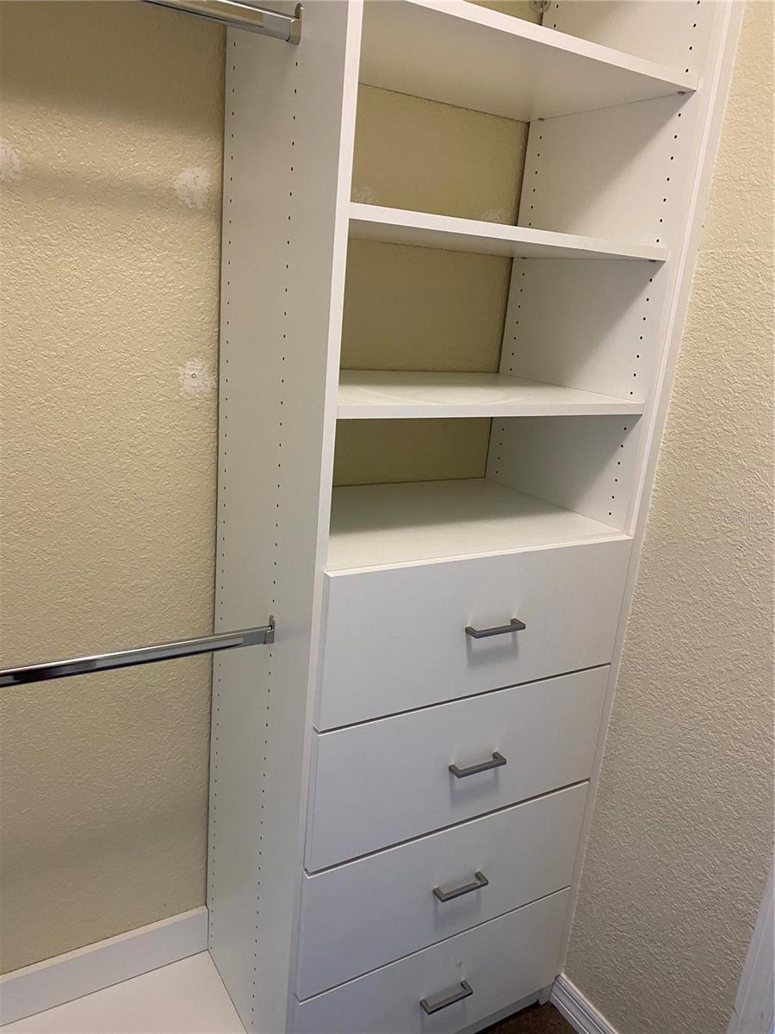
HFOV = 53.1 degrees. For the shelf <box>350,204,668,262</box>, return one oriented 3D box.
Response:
[{"bbox_3d":[0.107,-0.465,1.292,0.606,0.019,0.399,-5,19,-31],"label":"shelf"}]

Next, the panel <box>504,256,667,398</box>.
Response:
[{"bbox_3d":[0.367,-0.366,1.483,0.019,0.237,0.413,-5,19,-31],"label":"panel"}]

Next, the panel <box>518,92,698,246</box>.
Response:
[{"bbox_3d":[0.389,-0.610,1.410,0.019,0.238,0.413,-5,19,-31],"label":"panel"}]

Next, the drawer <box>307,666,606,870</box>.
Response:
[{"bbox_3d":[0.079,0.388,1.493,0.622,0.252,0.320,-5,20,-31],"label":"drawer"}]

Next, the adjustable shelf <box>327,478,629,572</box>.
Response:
[{"bbox_3d":[0.067,0.003,1.430,0.606,0.019,0.399,-5,19,-31],"label":"adjustable shelf"}]

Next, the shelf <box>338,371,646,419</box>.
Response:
[{"bbox_3d":[0.086,-0.221,1.364,0.606,0.019,0.399,-5,19,-31],"label":"shelf"}]

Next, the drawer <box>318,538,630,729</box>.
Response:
[{"bbox_3d":[0.080,0.130,1.436,0.624,0.251,0.390,-5,19,-31],"label":"drawer"}]

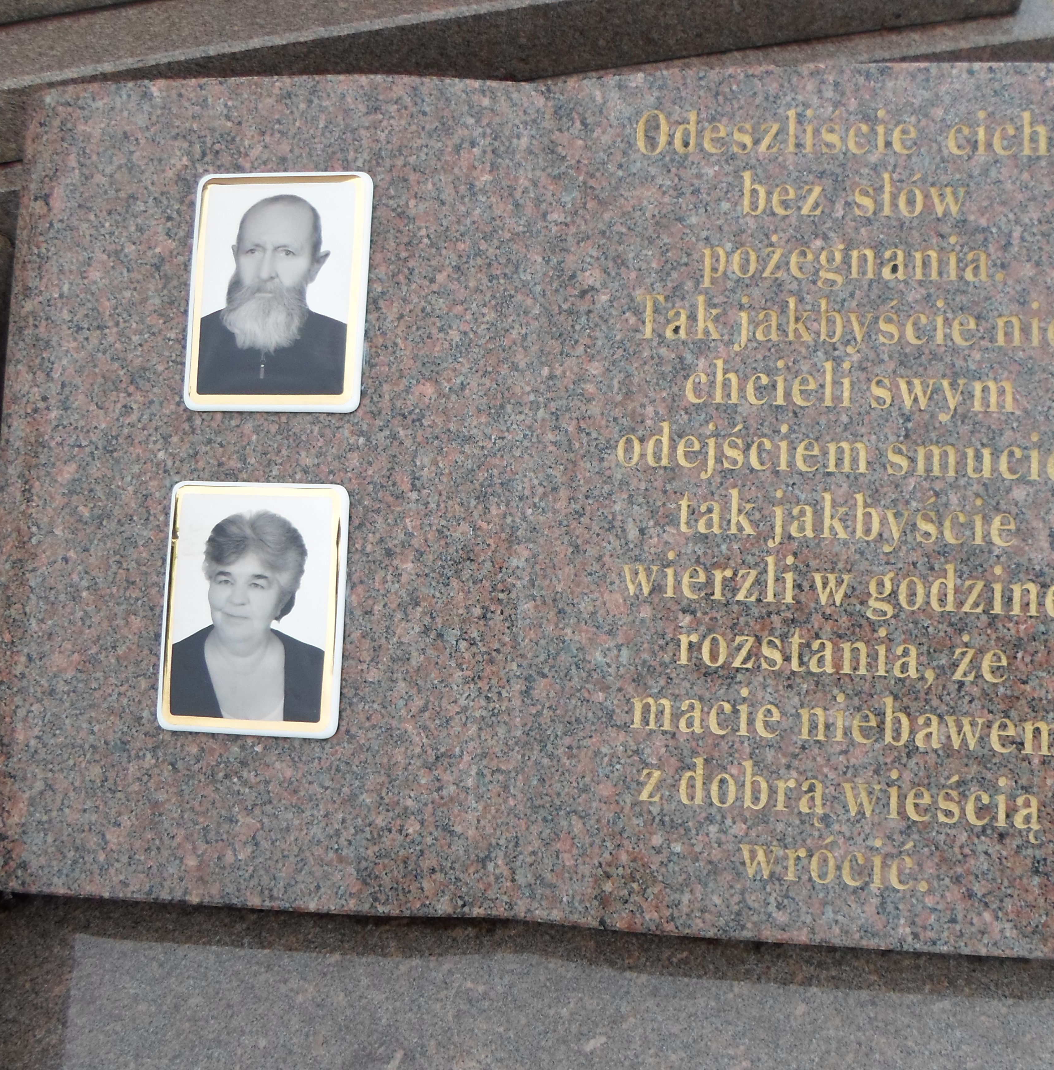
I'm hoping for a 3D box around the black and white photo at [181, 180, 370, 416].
[{"bbox_3d":[-0.122,-0.119,0.504,0.090,0.008,0.120,2,85,8],"label":"black and white photo"}]

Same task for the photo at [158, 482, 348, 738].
[{"bbox_3d":[-0.131,0.035,0.492,0.090,0.008,0.120,2,85,8],"label":"photo"}]

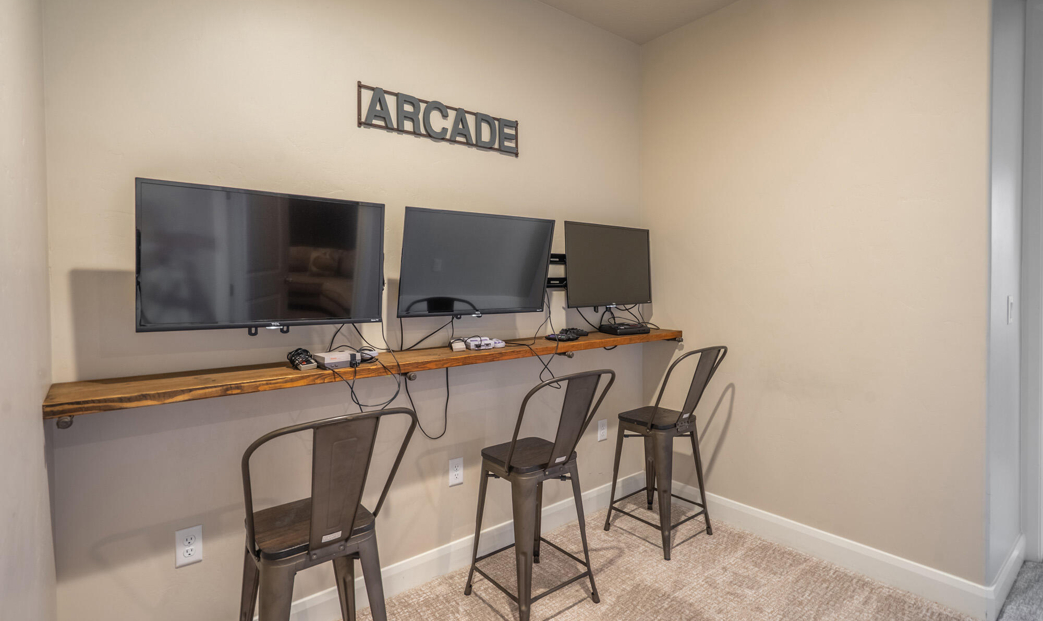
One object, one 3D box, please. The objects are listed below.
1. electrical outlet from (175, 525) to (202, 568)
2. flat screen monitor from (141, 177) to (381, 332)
[{"bbox_3d":[-1.089,0.775,1.615,0.074,0.120,0.010,-2,2,-39],"label":"electrical outlet"},{"bbox_3d":[-0.827,-0.169,1.643,0.737,0.437,0.075,-2,6,-39],"label":"flat screen monitor"}]

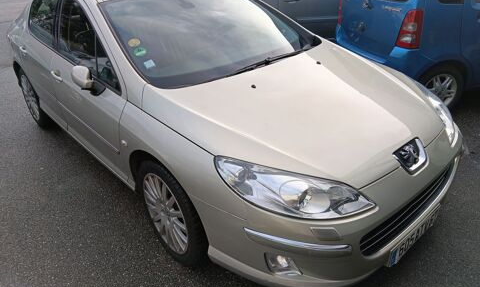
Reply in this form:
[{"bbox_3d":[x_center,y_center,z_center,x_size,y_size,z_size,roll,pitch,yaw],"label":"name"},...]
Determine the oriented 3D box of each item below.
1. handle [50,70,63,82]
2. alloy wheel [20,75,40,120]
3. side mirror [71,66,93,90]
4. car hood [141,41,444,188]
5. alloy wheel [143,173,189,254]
[{"bbox_3d":[-1.361,-0.510,2.679,0.050,0.060,0.210,-24,35,-35],"label":"handle"},{"bbox_3d":[-2.155,-0.525,3.901,0.180,0.485,0.485,-24,35,-35],"label":"alloy wheel"},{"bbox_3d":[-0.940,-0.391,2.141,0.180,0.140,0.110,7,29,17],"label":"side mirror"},{"bbox_3d":[0.422,-0.249,2.043,1.550,0.260,1.240,-24,42,-35],"label":"car hood"},{"bbox_3d":[-0.352,0.365,2.061,0.180,0.485,0.485,-24,35,-35],"label":"alloy wheel"}]

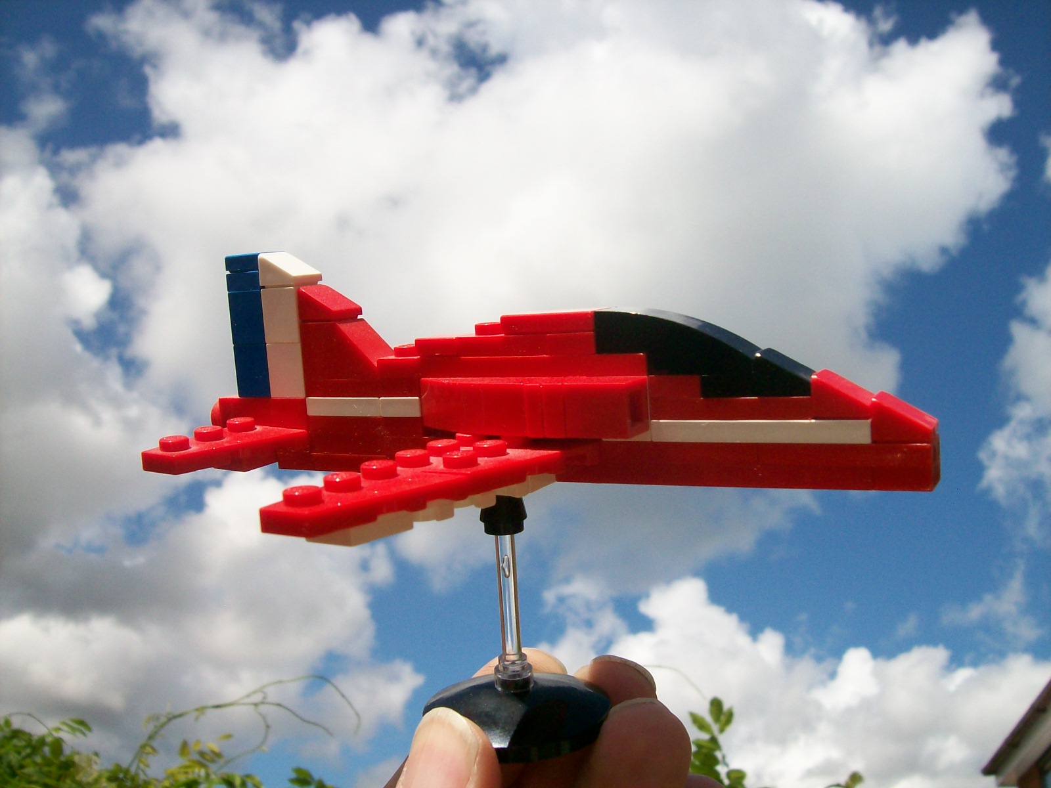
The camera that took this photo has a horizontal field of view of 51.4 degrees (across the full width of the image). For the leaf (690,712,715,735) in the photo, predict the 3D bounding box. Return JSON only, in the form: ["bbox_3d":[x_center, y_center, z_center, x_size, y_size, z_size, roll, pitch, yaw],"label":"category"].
[{"bbox_3d":[0.242,0.453,1.500,0.018,0.046,0.006,-44,-18,-6],"label":"leaf"}]

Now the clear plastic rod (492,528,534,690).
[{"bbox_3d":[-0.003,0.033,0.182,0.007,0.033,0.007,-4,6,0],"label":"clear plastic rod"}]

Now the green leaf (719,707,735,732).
[{"bbox_3d":[0.276,0.447,1.500,0.018,0.041,0.006,25,-10,16],"label":"green leaf"}]

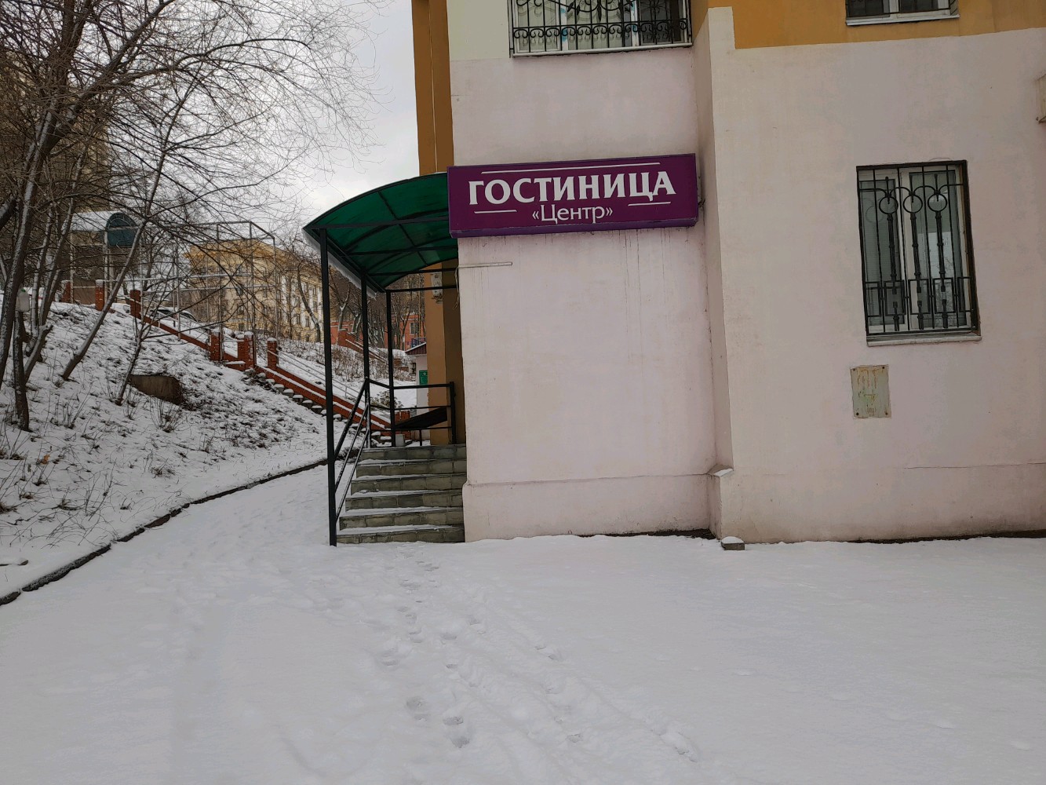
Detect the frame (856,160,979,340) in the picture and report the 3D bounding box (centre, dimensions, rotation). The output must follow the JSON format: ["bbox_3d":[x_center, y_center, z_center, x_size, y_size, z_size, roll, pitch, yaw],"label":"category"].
[{"bbox_3d":[3.867,-1.422,7.408,1.064,1.687,0.069,-3,-3,2],"label":"frame"}]

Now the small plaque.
[{"bbox_3d":[3.393,-0.003,7.349,0.358,0.505,0.020,-3,-3,2],"label":"small plaque"}]

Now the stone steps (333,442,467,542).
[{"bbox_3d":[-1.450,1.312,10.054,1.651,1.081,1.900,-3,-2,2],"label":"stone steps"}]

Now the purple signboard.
[{"bbox_3d":[0.507,-2.047,7.902,2.544,0.670,0.286,-3,-3,2],"label":"purple signboard"}]

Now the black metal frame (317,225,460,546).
[{"bbox_3d":[-1.345,-0.028,9.724,1.458,3.403,3.526,-3,-3,2],"label":"black metal frame"}]

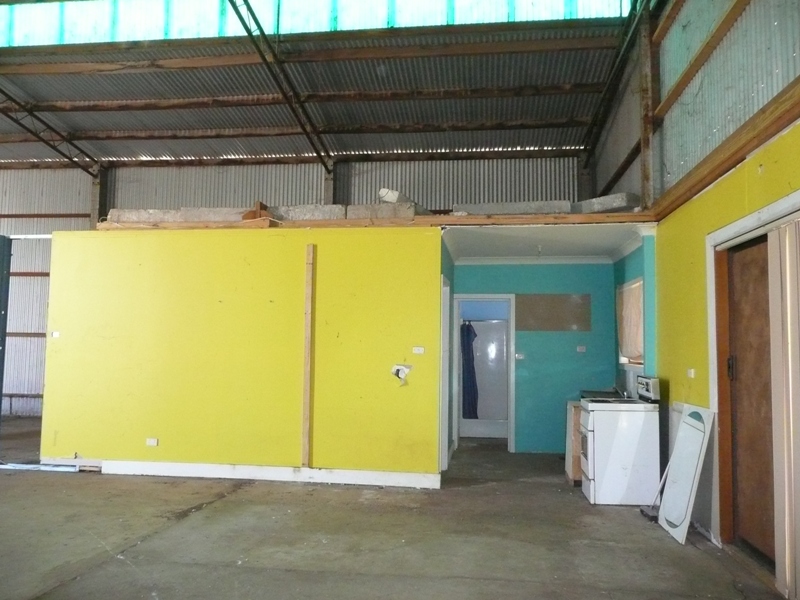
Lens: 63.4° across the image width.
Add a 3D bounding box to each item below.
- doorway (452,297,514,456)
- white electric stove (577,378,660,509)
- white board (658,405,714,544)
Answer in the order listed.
[{"bbox_3d":[1.145,0.994,8.897,0.840,2.130,0.130,0,-4,7],"label":"doorway"},{"bbox_3d":[2.041,1.291,6.082,0.635,1.130,0.550,0,-4,7],"label":"white electric stove"},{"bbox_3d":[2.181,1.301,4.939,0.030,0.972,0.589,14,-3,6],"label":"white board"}]

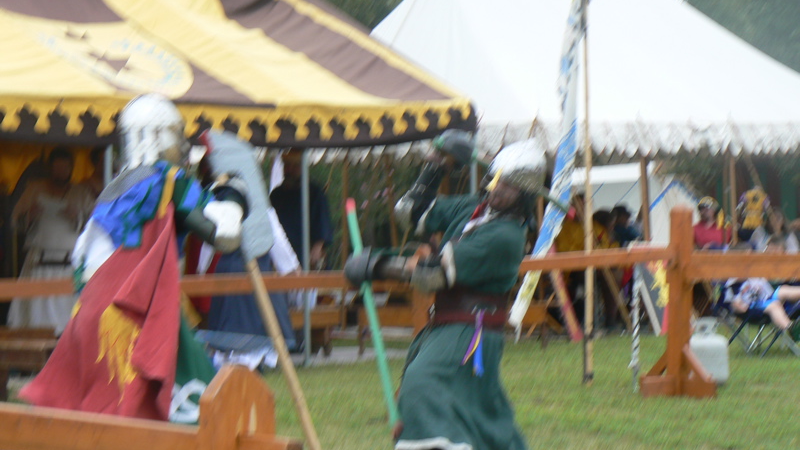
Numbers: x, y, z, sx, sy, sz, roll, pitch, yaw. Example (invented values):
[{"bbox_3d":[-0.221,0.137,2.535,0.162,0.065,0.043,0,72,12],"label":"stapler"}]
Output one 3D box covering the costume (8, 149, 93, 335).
[{"bbox_3d":[-2.386,0.281,17.500,0.660,1.620,0.480,0,3,-7],"label":"costume"}]

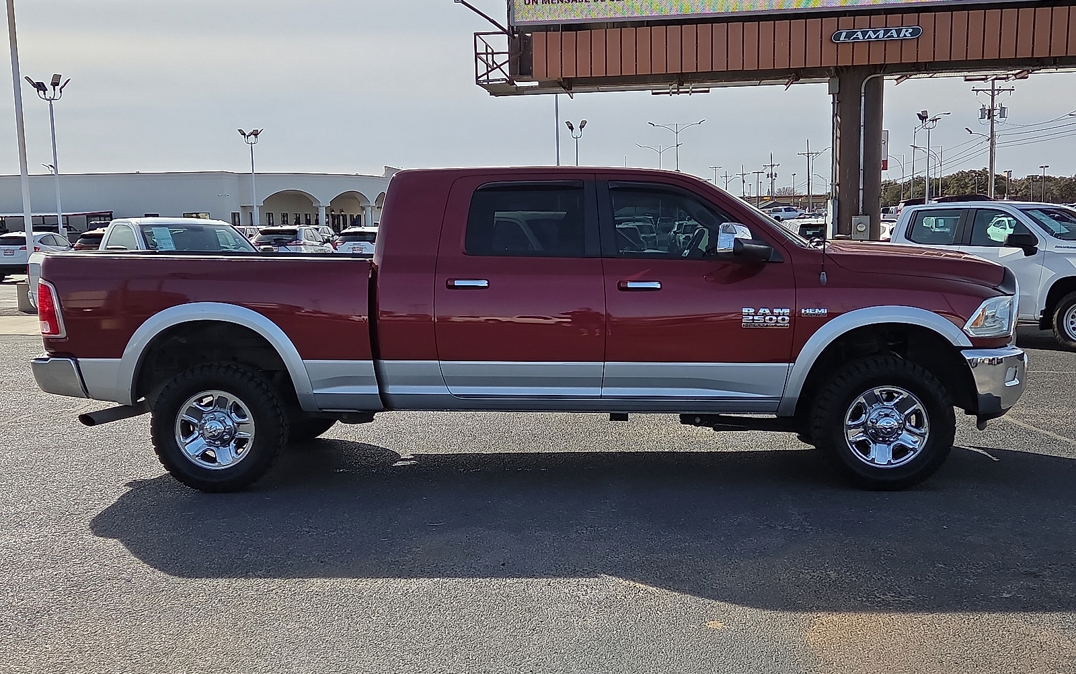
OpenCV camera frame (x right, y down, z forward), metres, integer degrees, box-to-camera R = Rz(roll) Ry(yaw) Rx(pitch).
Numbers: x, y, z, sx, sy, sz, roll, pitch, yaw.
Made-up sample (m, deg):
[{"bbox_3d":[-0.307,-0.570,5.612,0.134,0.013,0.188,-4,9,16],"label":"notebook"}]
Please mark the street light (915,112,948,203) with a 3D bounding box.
[{"bbox_3d":[23.713,-10.123,66.000,1.700,7.300,1.400,-1,7,0],"label":"street light"}]

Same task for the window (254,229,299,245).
[{"bbox_3d":[-8.397,-3.205,35.000,1.400,0.500,0.300,-1,7,3],"label":"window"}]

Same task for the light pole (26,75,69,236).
[{"bbox_3d":[-20.402,-7.411,46.000,1.850,7.400,1.400,-1,7,0],"label":"light pole"}]

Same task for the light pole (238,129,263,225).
[{"bbox_3d":[-21.479,-12.070,82.000,1.850,7.400,1.400,-1,7,0],"label":"light pole"}]

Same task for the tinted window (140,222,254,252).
[{"bbox_3d":[-4.614,-1.344,14.800,0.400,0.450,1.500,6,10,44],"label":"tinted window"}]

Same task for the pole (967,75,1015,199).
[{"bbox_3d":[33.380,-14.063,80.000,3.300,11.200,1.000,0,7,4],"label":"pole"}]

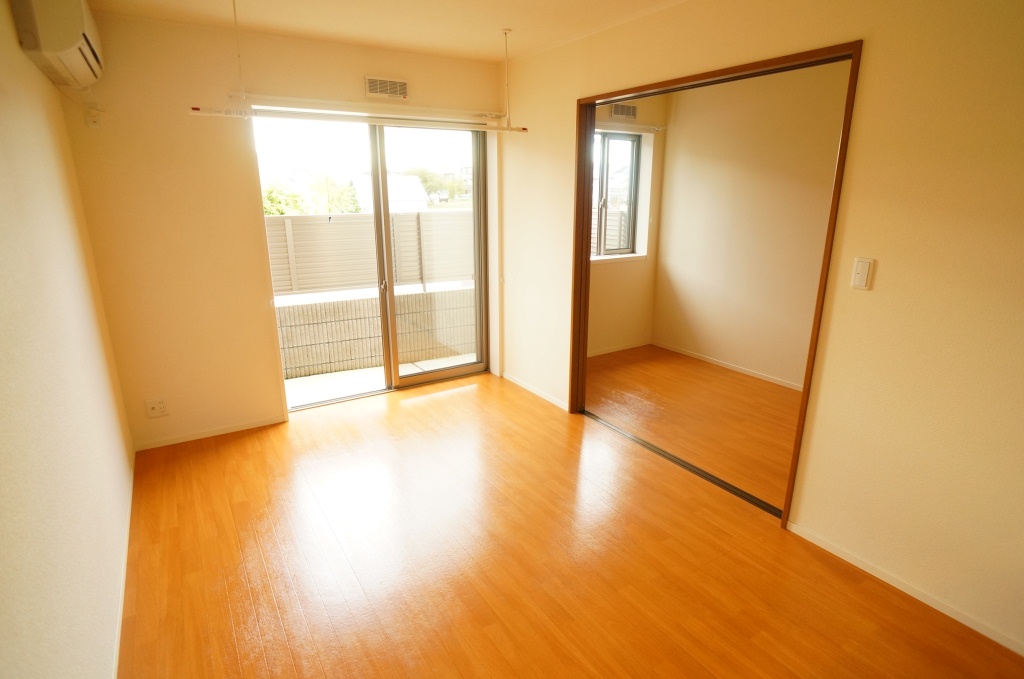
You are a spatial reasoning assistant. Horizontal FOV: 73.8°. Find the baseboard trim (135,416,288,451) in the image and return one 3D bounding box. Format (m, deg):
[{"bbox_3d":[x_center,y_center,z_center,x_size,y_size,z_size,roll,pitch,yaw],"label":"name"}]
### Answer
[{"bbox_3d":[-1.867,0.585,4.302,0.924,0.058,0.014,-11,18,-36],"label":"baseboard trim"}]

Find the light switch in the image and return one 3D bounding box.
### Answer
[{"bbox_3d":[1.332,-0.249,2.593,0.014,0.119,0.080,-7,16,-26],"label":"light switch"}]

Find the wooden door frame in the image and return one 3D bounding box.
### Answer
[{"bbox_3d":[0.891,-0.321,3.612,0.150,2.050,1.820,-8,16,-28],"label":"wooden door frame"}]

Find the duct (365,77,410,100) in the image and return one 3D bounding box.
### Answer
[{"bbox_3d":[-0.801,-1.617,4.393,0.304,0.128,0.030,-11,18,-36],"label":"duct"}]

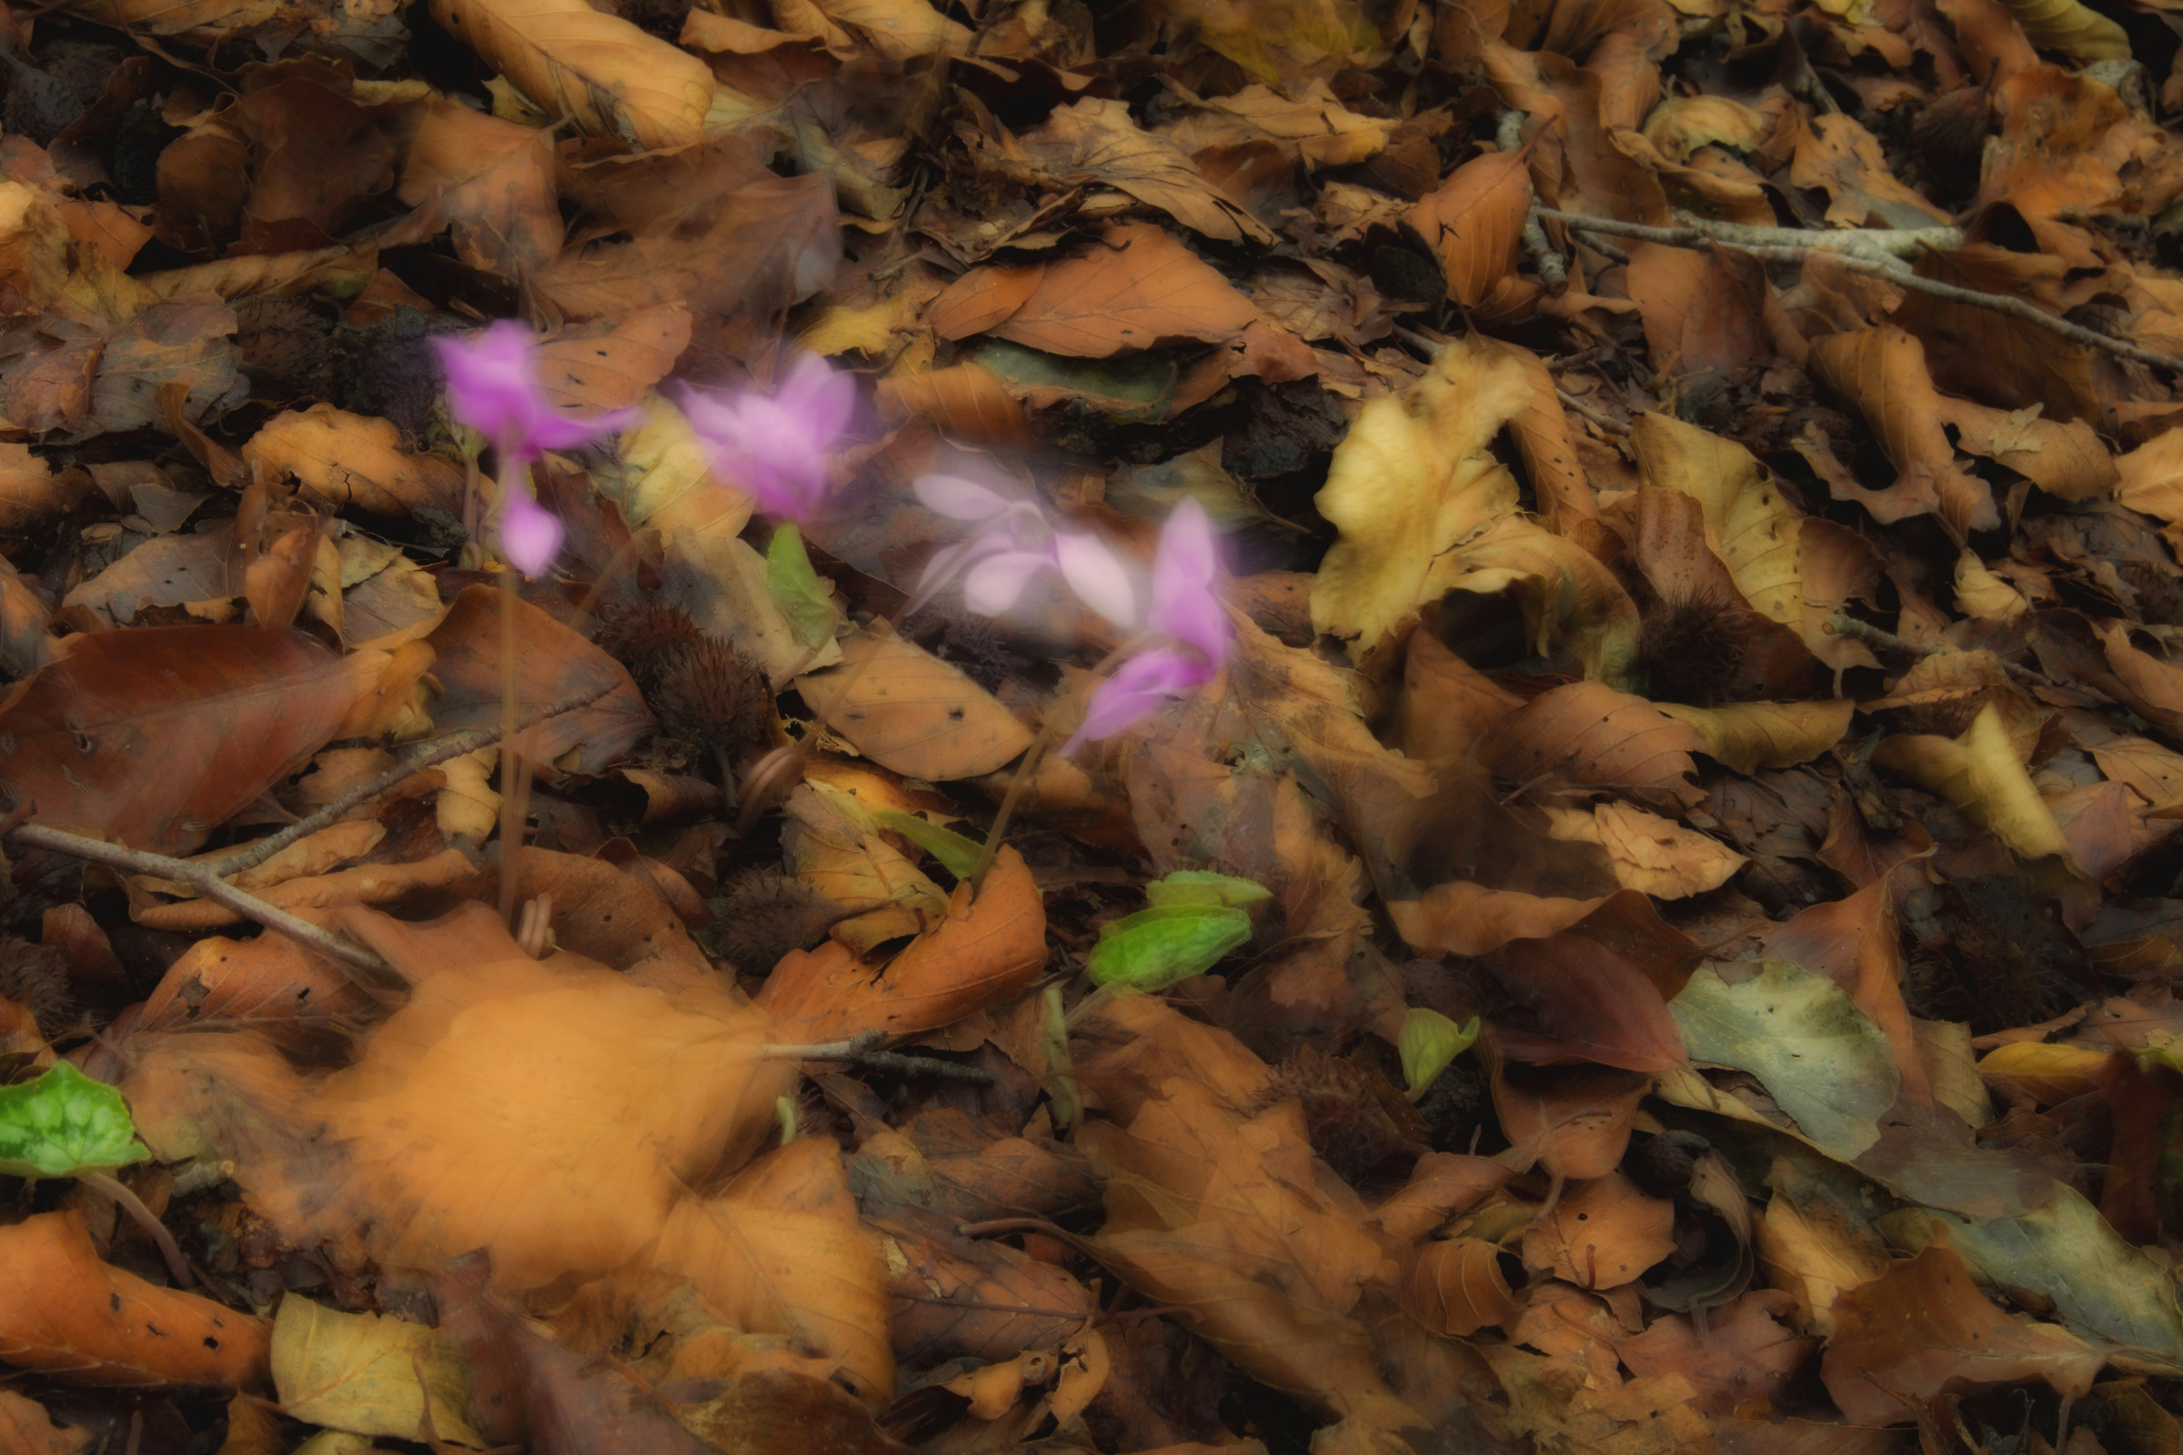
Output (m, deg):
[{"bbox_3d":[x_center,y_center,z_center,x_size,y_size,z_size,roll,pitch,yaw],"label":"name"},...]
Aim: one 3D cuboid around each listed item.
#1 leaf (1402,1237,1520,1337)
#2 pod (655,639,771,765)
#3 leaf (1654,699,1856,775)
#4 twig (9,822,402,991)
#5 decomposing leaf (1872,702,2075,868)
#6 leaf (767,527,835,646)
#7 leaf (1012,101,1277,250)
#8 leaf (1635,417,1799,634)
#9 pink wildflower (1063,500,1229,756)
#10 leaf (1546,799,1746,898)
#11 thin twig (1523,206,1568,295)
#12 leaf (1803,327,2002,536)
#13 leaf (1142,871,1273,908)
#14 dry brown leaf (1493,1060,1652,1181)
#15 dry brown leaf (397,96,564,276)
[{"bbox_3d":[0.064,0.097,0.726,0.021,0.013,0.016,0,40,0],"label":"leaf"},{"bbox_3d":[-0.072,-0.005,0.790,0.022,0.021,0.020,0,40,0],"label":"pod"},{"bbox_3d":[0.143,0.002,0.904,0.042,0.010,0.018,0,57,0],"label":"leaf"},{"bbox_3d":[-0.179,0.036,0.845,0.086,0.007,0.011,23,41,7],"label":"twig"},{"bbox_3d":[0.173,0.011,0.823,0.040,0.018,0.029,10,41,11],"label":"decomposing leaf"},{"bbox_3d":[-0.065,-0.032,0.937,0.015,0.009,0.031,0,62,0],"label":"leaf"},{"bbox_3d":[0.013,-0.144,1.091,0.069,0.015,0.034,17,40,12],"label":"leaf"},{"bbox_3d":[0.132,-0.044,0.886,0.021,0.023,0.047,-19,44,-21],"label":"leaf"},{"bbox_3d":[0.010,-0.019,0.770,0.029,0.038,0.025,0,40,0],"label":"pink wildflower"},{"bbox_3d":[0.116,0.025,0.876,0.041,0.007,0.021,11,48,6],"label":"leaf"},{"bbox_3d":[0.115,-0.121,1.064,0.007,0.007,0.029,-6,57,-8],"label":"thin twig"},{"bbox_3d":[0.167,-0.061,0.862,0.034,0.018,0.046,-10,66,-11],"label":"leaf"},{"bbox_3d":[0.023,0.031,0.808,0.025,0.006,0.009,0,40,0],"label":"leaf"},{"bbox_3d":[0.087,0.071,0.757,0.029,0.014,0.020,0,40,0],"label":"dry brown leaf"},{"bbox_3d":[-0.143,-0.128,0.985,0.038,0.024,0.043,0,40,0],"label":"dry brown leaf"}]

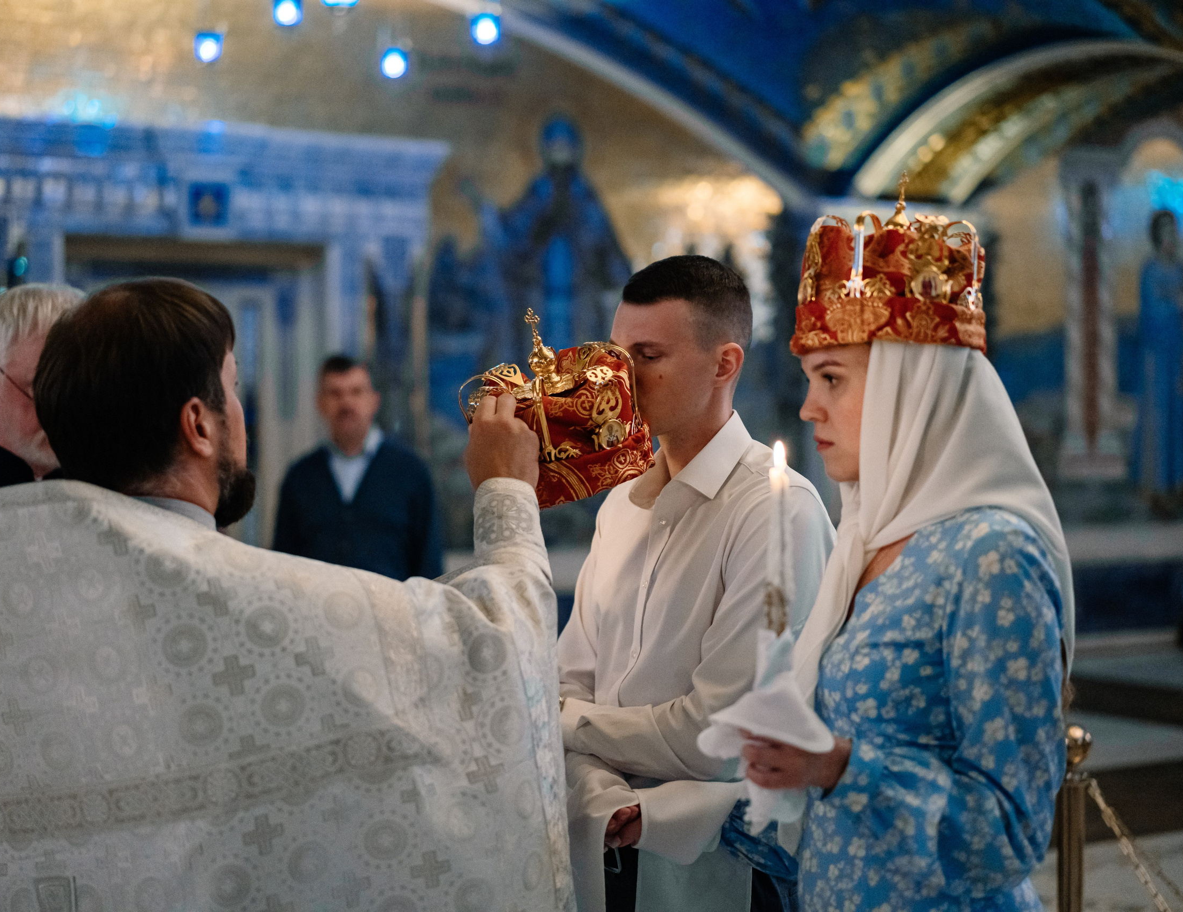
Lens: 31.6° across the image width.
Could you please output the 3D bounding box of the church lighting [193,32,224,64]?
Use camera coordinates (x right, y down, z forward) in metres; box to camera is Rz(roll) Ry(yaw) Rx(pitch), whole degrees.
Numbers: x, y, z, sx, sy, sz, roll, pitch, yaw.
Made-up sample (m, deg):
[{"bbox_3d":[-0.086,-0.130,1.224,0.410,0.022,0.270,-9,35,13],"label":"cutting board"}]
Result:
[{"bbox_3d":[-1.591,-1.702,8.690,0.105,0.120,0.105,0,0,-10],"label":"church lighting"}]

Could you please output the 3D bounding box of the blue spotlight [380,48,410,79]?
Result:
[{"bbox_3d":[-0.853,-1.696,9.040,0.105,0.120,0.105,0,0,-5],"label":"blue spotlight"}]

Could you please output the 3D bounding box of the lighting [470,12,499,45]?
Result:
[{"bbox_3d":[-0.423,-1.697,8.310,0.105,0.120,0.105,0,0,-3],"label":"lighting"}]

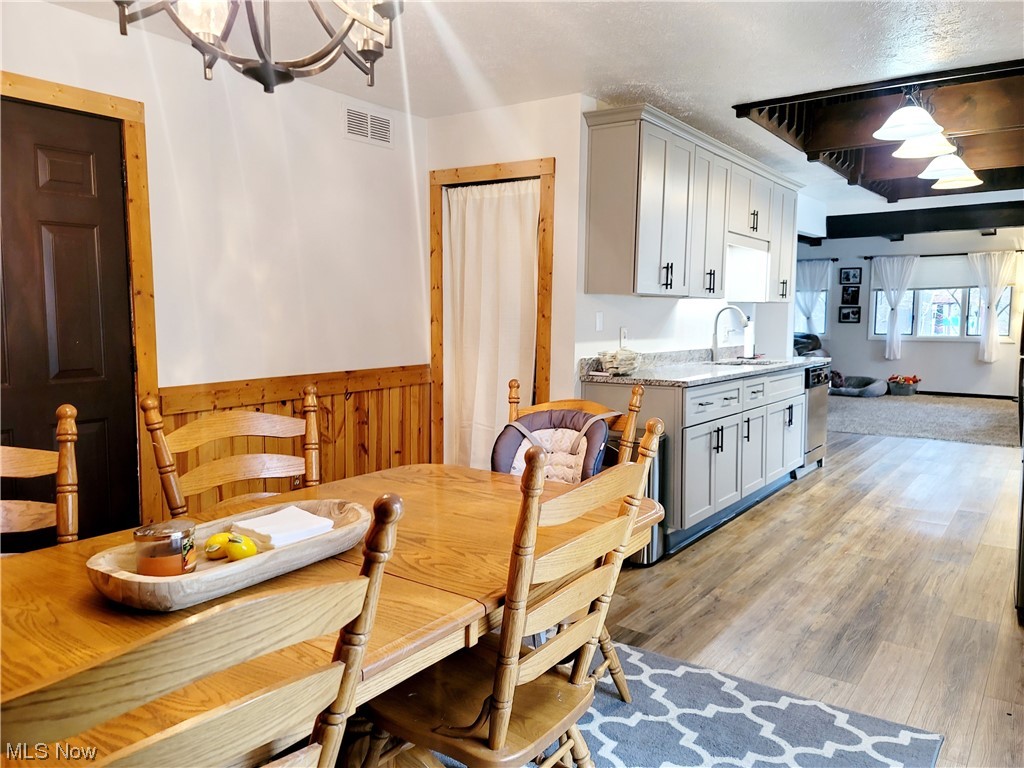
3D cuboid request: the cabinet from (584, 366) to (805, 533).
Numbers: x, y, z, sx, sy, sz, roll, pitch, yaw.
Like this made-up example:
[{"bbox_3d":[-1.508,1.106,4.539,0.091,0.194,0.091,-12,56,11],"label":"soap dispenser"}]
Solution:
[{"bbox_3d":[1.306,0.325,4.966,0.654,0.800,2.229,5,7,37],"label":"cabinet"}]

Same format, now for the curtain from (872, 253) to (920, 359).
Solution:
[{"bbox_3d":[6.112,-1.209,11.798,0.632,1.634,0.120,5,7,37],"label":"curtain"}]

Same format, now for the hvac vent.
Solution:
[{"bbox_3d":[-0.825,-1.503,4.346,0.025,0.185,0.388,5,7,37],"label":"hvac vent"}]

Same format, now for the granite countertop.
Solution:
[{"bbox_3d":[1.487,-0.131,5.127,0.689,0.125,2.828,5,7,37],"label":"granite countertop"}]

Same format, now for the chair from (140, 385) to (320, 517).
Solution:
[{"bbox_3d":[-0.617,0.563,2.005,0.550,1.030,0.490,6,8,43],"label":"chair"}]

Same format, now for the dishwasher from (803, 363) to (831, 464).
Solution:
[{"bbox_3d":[2.171,0.274,6.092,0.620,0.860,0.610,5,7,37],"label":"dishwasher"}]

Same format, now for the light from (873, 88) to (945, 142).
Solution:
[{"bbox_3d":[2.174,-1.502,4.054,0.340,0.255,0.340,5,7,37],"label":"light"}]

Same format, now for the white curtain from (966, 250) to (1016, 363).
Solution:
[{"bbox_3d":[7.142,-1.144,11.025,0.598,1.615,0.120,5,7,37],"label":"white curtain"}]

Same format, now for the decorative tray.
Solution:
[{"bbox_3d":[-0.537,0.337,1.504,0.250,0.075,0.610,5,7,34],"label":"decorative tray"}]

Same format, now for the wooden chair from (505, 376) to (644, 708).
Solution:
[{"bbox_3d":[0.095,0.534,2.381,0.490,1.030,0.560,4,6,27],"label":"wooden chair"}]

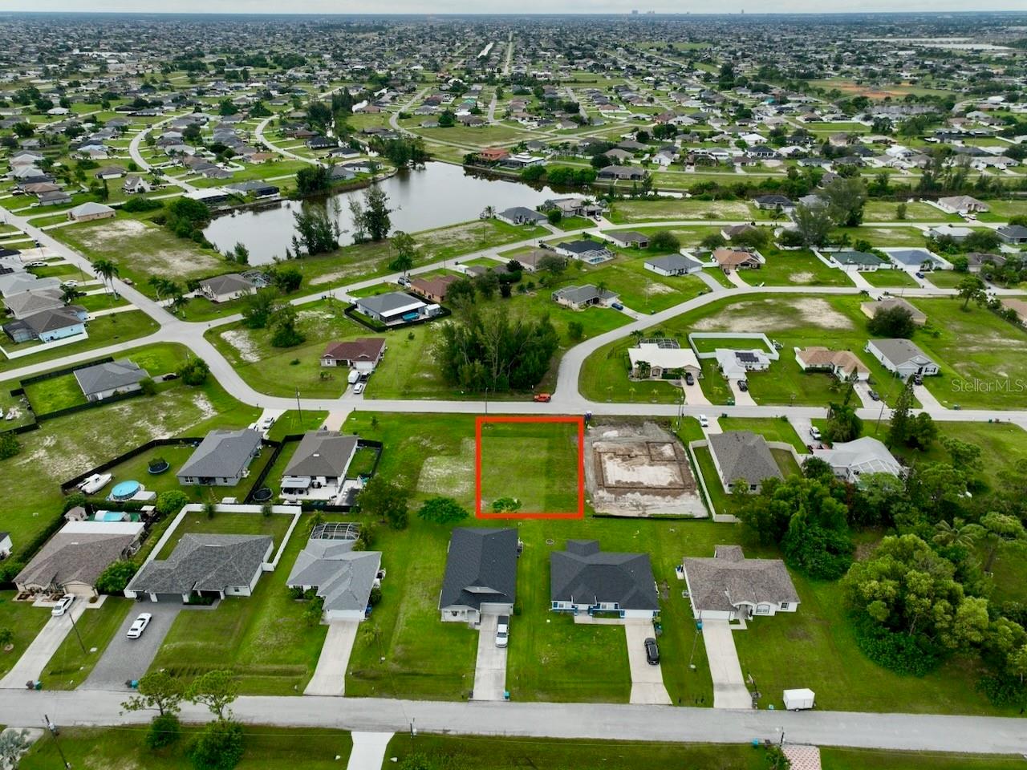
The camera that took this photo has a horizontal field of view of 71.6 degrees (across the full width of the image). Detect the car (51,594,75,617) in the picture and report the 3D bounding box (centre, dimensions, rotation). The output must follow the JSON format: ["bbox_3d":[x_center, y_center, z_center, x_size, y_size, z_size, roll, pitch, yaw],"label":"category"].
[{"bbox_3d":[-79.157,38.672,125.649,1.850,1.450,4.700,-2,28,-4],"label":"car"}]

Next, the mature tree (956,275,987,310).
[{"bbox_3d":[157.000,-31.269,243.784,9.000,11.300,9.000,1,28,1],"label":"mature tree"}]

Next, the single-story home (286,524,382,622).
[{"bbox_3d":[-32.000,32.572,129.009,15.200,5.200,23.000,1,28,1],"label":"single-story home"}]

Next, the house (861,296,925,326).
[{"bbox_3d":[131.870,-26.070,247.430,16.390,5.300,15.380,0,28,1],"label":"house"}]

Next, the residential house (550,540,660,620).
[{"bbox_3d":[15.800,33.513,126.792,18.200,5.600,17.600,1,28,1],"label":"residential house"}]

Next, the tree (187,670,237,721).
[{"bbox_3d":[-43.660,46.330,105.420,6.900,10.500,6.900,0,28,0],"label":"tree"}]

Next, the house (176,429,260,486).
[{"bbox_3d":[-65.800,15.254,161.706,13.000,5.400,19.800,1,28,1],"label":"house"}]

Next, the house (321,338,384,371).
[{"bbox_3d":[-49.470,-10.780,218.820,17.290,5.300,16.890,-1,28,-1],"label":"house"}]

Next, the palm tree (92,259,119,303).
[{"bbox_3d":[-147.744,-38.074,258.954,8.500,13.000,8.500,0,28,0],"label":"palm tree"}]

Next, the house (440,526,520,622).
[{"bbox_3d":[-5.650,32.719,128.408,12.400,5.500,21.200,1,28,1],"label":"house"}]

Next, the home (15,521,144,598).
[{"bbox_3d":[-83.410,32.440,137.270,16.890,5.300,18.900,0,28,0],"label":"home"}]

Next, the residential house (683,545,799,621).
[{"bbox_3d":[41.650,35.450,131.400,19.200,5.300,16.690,0,28,1],"label":"residential house"}]

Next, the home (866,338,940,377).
[{"bbox_3d":[113.900,-8.732,207.505,13.000,5.200,20.000,1,28,1],"label":"home"}]

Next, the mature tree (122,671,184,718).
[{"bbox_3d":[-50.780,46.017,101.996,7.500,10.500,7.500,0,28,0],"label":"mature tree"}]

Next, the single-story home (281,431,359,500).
[{"bbox_3d":[-43.200,16.137,160.136,12.900,5.300,21.600,1,28,1],"label":"single-story home"}]

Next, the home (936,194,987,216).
[{"bbox_3d":[241.190,-97.430,381.900,18.090,5.400,21.110,1,28,2],"label":"home"}]

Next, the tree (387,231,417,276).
[{"bbox_3d":[-44.301,-52.024,282.217,10.000,16.000,10.000,0,28,0],"label":"tree"}]

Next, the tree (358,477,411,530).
[{"bbox_3d":[-26.200,23.440,142.283,9.300,9.000,9.300,1,28,1],"label":"tree"}]

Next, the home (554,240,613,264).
[{"bbox_3d":[32.220,-60.190,311.900,17.090,5.400,24.130,-19,34,-32],"label":"home"}]

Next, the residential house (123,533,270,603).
[{"bbox_3d":[-59.080,33.640,134.960,23.120,5.300,16.290,0,28,1],"label":"residential house"}]

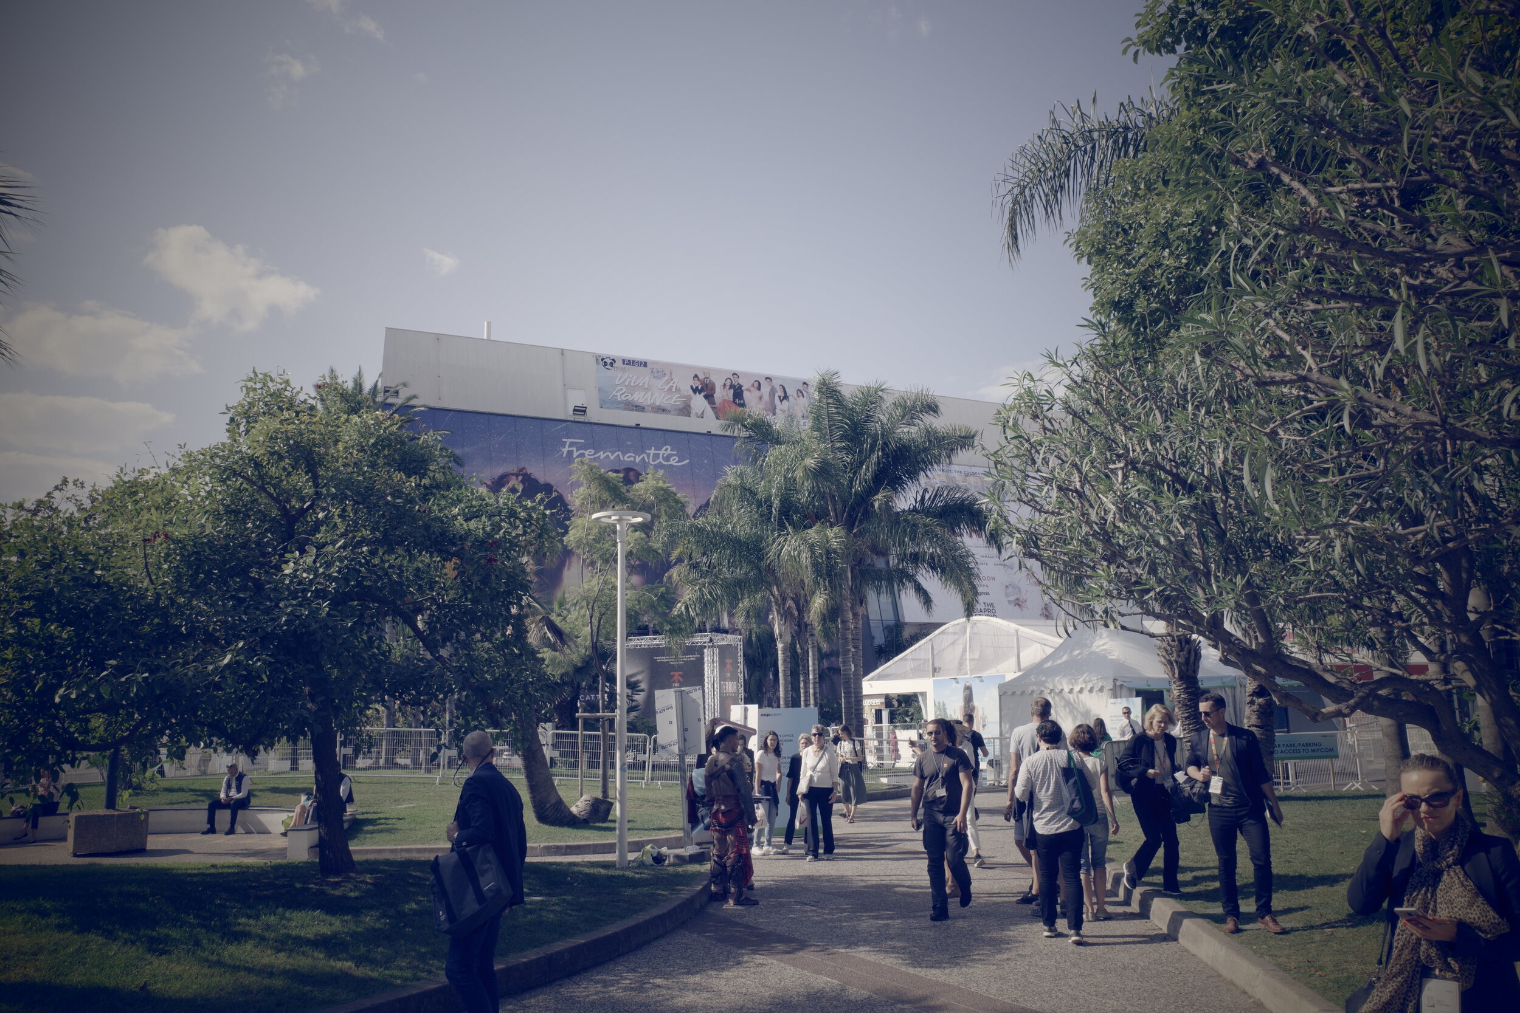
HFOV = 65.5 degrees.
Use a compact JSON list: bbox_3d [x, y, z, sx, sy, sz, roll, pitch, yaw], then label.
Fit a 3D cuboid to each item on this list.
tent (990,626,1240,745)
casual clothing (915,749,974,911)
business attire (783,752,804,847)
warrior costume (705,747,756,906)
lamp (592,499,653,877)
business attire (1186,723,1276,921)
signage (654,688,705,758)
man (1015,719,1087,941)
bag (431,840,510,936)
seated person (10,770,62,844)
[{"bbox_3d":[9.062,4.994,30.001,4.200,4.060,4.200,4,-12,-27],"label":"tent"},{"bbox_3d":[1.651,2.830,10.571,0.480,1.430,0.400,-4,-11,15],"label":"casual clothing"},{"bbox_3d":[0.578,3.911,15.939,0.460,1.310,0.360,-4,-11,14],"label":"business attire"},{"bbox_3d":[-0.299,3.153,11.696,0.450,1.450,0.500,8,-14,-41],"label":"warrior costume"},{"bbox_3d":[-1.586,2.089,13.630,0.690,4.030,0.690,-1,-10,0],"label":"lamp"},{"bbox_3d":[3.597,2.386,8.984,0.620,1.460,0.420,-8,-12,33],"label":"business attire"},{"bbox_3d":[-1.001,2.689,14.761,0.660,0.860,0.070,-6,-10,8],"label":"signage"},{"bbox_3d":[2.287,2.544,9.400,0.530,1.690,0.420,-1,-10,-3],"label":"man"},{"bbox_3d":[-1.467,1.937,6.000,0.370,0.360,0.140,-24,-18,19],"label":"bag"},{"bbox_3d":[-12.653,5.228,20.728,0.750,1.220,0.480,8,-14,-43],"label":"seated person"}]

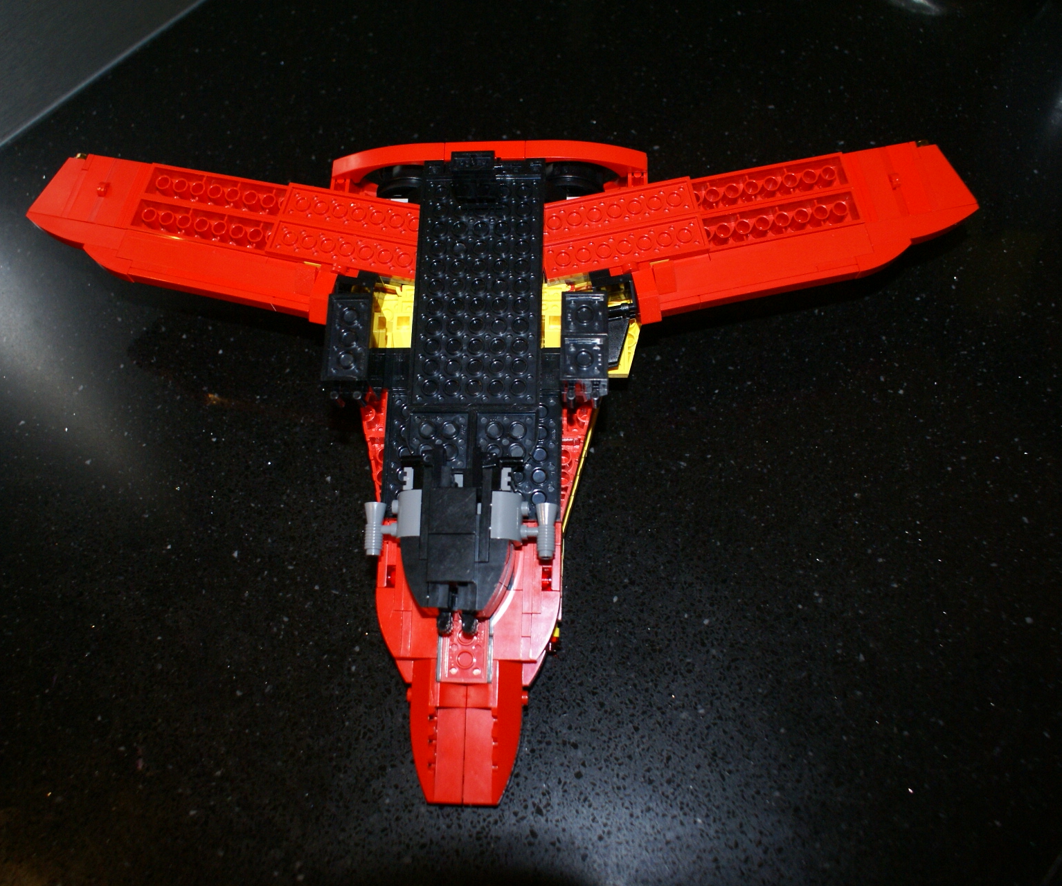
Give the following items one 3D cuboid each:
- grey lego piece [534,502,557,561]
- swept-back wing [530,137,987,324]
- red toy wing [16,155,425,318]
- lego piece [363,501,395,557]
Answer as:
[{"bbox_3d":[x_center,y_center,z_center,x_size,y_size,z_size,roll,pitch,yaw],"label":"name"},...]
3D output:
[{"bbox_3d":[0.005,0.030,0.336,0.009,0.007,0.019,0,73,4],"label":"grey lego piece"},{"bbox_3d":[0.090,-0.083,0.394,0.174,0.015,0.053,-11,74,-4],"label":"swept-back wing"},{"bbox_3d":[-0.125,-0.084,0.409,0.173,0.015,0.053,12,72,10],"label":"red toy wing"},{"bbox_3d":[-0.051,0.029,0.338,0.011,0.007,0.019,0,73,4],"label":"lego piece"}]

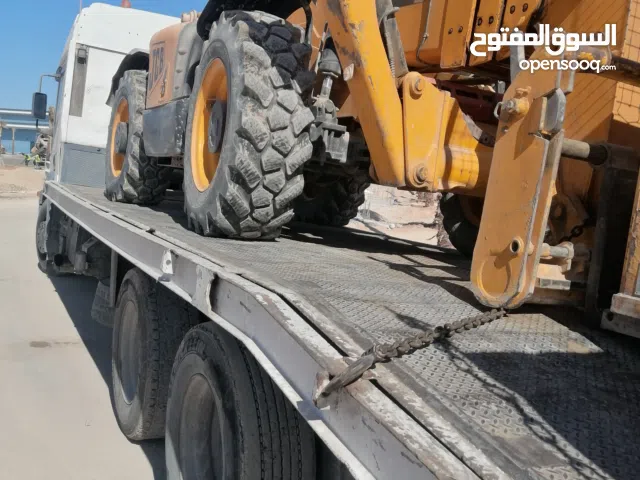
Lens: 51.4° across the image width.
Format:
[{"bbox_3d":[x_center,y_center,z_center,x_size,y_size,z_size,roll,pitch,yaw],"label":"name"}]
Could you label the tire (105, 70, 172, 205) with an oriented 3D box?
[{"bbox_3d":[-1.712,-0.950,6.198,0.400,1.250,1.240,3,5,-27],"label":"tire"}]

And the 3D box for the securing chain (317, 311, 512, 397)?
[{"bbox_3d":[0.295,0.304,1.855,0.840,0.180,0.100,1,7,-44],"label":"securing chain"}]

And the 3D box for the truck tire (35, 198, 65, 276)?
[{"bbox_3d":[-3.716,0.000,9.242,0.300,1.040,1.040,3,5,-27],"label":"truck tire"}]

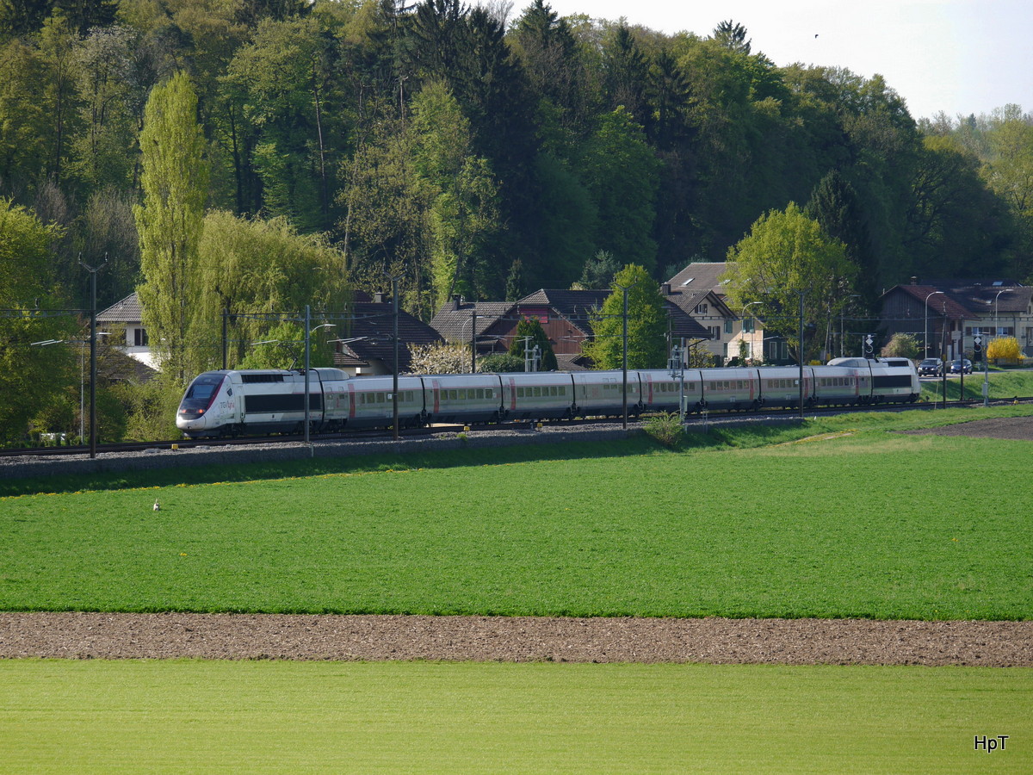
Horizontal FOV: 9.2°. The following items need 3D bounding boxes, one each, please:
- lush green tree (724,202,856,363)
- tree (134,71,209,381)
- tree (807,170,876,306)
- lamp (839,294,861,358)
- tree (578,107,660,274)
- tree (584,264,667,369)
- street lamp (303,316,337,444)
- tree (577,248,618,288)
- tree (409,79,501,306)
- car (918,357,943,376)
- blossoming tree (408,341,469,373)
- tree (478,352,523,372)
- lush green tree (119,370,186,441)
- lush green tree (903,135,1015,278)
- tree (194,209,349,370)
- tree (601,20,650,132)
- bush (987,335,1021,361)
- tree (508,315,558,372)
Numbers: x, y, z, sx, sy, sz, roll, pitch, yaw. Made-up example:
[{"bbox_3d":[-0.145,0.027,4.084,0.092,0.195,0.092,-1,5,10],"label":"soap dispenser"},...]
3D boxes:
[{"bbox_3d":[25.356,-9.064,598.000,12.299,16.292,12.000,0,1,0],"label":"lush green tree"},{"bbox_3d":[-23.801,-9.509,445.000,5.111,24.425,5.200,0,1,0],"label":"tree"},{"bbox_3d":[32.422,-12.066,650.000,7.813,19.879,7.600,0,1,0],"label":"tree"},{"bbox_3d":[31.274,-4.623,602.000,1.850,8.000,0.350,0,1,16],"label":"lamp"},{"bbox_3d":[10.603,-17.001,670.000,8.590,24.248,8.700,0,1,0],"label":"tree"},{"bbox_3d":[8.988,-4.512,532.000,6.900,11.400,6.700,0,1,0],"label":"tree"},{"bbox_3d":[-12.115,-0.504,397.000,1.950,8.271,0.500,0,1,0],"label":"street lamp"},{"bbox_3d":[7.067,-6.245,560.000,4.600,11.500,4.600,0,1,0],"label":"tree"},{"bbox_3d":[-5.280,-13.995,553.000,8.000,24.500,7.500,0,1,0],"label":"tree"},{"bbox_3d":[40.142,-1.908,624.000,1.820,1.760,4.500,0,1,14],"label":"car"},{"bbox_3d":[-5.838,-0.484,483.000,4.900,6.000,4.800,0,1,0],"label":"blossoming tree"},{"bbox_3d":[-1.211,-0.033,490.000,3.700,5.000,3.600,0,1,0],"label":"tree"},{"bbox_3d":[-22.017,1.286,393.000,4.200,4.500,4.000,0,1,0],"label":"lush green tree"},{"bbox_3d":[52.907,-17.636,770.000,13.163,24.680,12.500,0,1,0],"label":"lush green tree"},{"bbox_3d":[-17.364,-4.760,457.000,11.108,15.685,11.000,0,1,0],"label":"tree"},{"bbox_3d":[10.981,-23.742,650.000,6.200,25.000,6.200,0,1,0],"label":"tree"},{"bbox_3d":[49.706,-3.992,657.000,3.510,2.808,2.800,0,1,0],"label":"bush"},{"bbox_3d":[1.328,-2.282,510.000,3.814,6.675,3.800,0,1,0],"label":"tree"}]

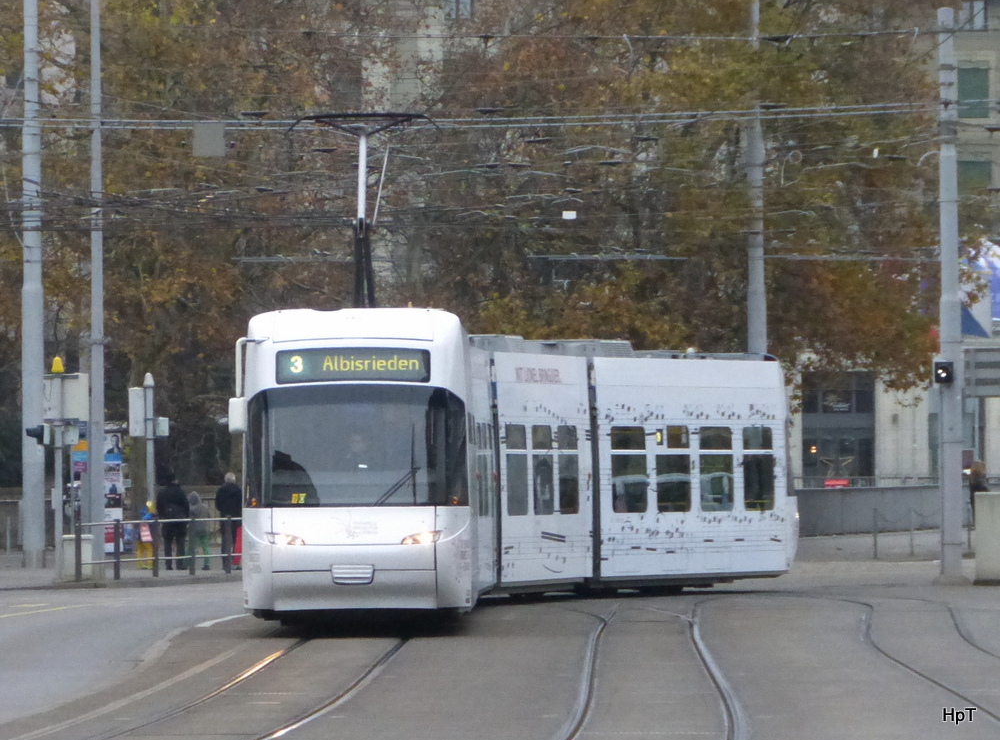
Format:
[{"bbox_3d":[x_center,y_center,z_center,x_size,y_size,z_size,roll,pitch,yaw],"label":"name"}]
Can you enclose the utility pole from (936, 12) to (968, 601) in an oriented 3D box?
[{"bbox_3d":[6.864,-1.129,70.500,0.450,8.800,0.450,0,-1,0],"label":"utility pole"}]

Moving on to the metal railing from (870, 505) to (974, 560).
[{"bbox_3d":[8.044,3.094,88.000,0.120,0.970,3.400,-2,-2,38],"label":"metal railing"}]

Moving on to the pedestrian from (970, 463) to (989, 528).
[{"bbox_3d":[11.710,3.076,113.000,0.460,1.660,0.480,0,-1,-6],"label":"pedestrian"}]

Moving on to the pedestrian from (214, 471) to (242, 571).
[{"bbox_3d":[-4.718,2.643,81.000,0.540,1.730,0.380,0,-1,3],"label":"pedestrian"}]

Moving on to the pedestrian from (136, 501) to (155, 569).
[{"bbox_3d":[-6.157,2.882,80.500,0.360,1.180,0.300,-1,-1,7],"label":"pedestrian"}]

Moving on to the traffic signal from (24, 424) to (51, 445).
[{"bbox_3d":[-7.205,1.005,72.000,0.400,0.330,0.280,-1,-1,6],"label":"traffic signal"}]

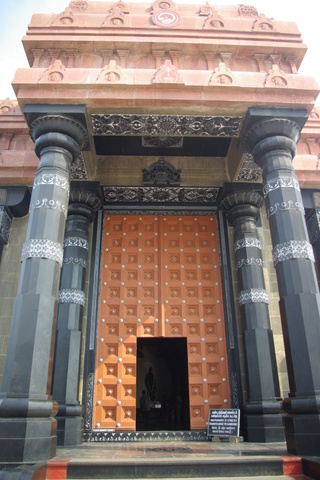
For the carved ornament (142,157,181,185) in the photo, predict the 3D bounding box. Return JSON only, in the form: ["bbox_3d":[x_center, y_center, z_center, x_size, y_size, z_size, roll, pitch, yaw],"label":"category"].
[{"bbox_3d":[0.026,-1.773,9.470,1.011,0.948,0.210,0,-24,-2],"label":"carved ornament"}]

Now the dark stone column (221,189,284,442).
[{"bbox_3d":[2.119,1.401,8.121,1.050,5.653,1.050,0,-24,-2],"label":"dark stone column"}]

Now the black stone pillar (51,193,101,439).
[{"bbox_3d":[-1.999,1.383,7.971,1.050,5.653,1.050,0,-24,-2],"label":"black stone pillar"}]

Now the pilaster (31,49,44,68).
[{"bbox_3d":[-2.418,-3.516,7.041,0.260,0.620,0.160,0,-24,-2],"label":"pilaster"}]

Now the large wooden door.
[{"bbox_3d":[0.036,1.675,8.583,2.961,5.124,0.147,0,-24,-2],"label":"large wooden door"}]

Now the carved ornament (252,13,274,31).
[{"bbox_3d":[2.185,-4.593,7.628,0.500,0.550,0.200,0,-24,-2],"label":"carved ornament"}]

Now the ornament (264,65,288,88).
[{"bbox_3d":[2.185,-3.029,6.761,0.470,0.580,0.200,0,-24,-2],"label":"ornament"}]

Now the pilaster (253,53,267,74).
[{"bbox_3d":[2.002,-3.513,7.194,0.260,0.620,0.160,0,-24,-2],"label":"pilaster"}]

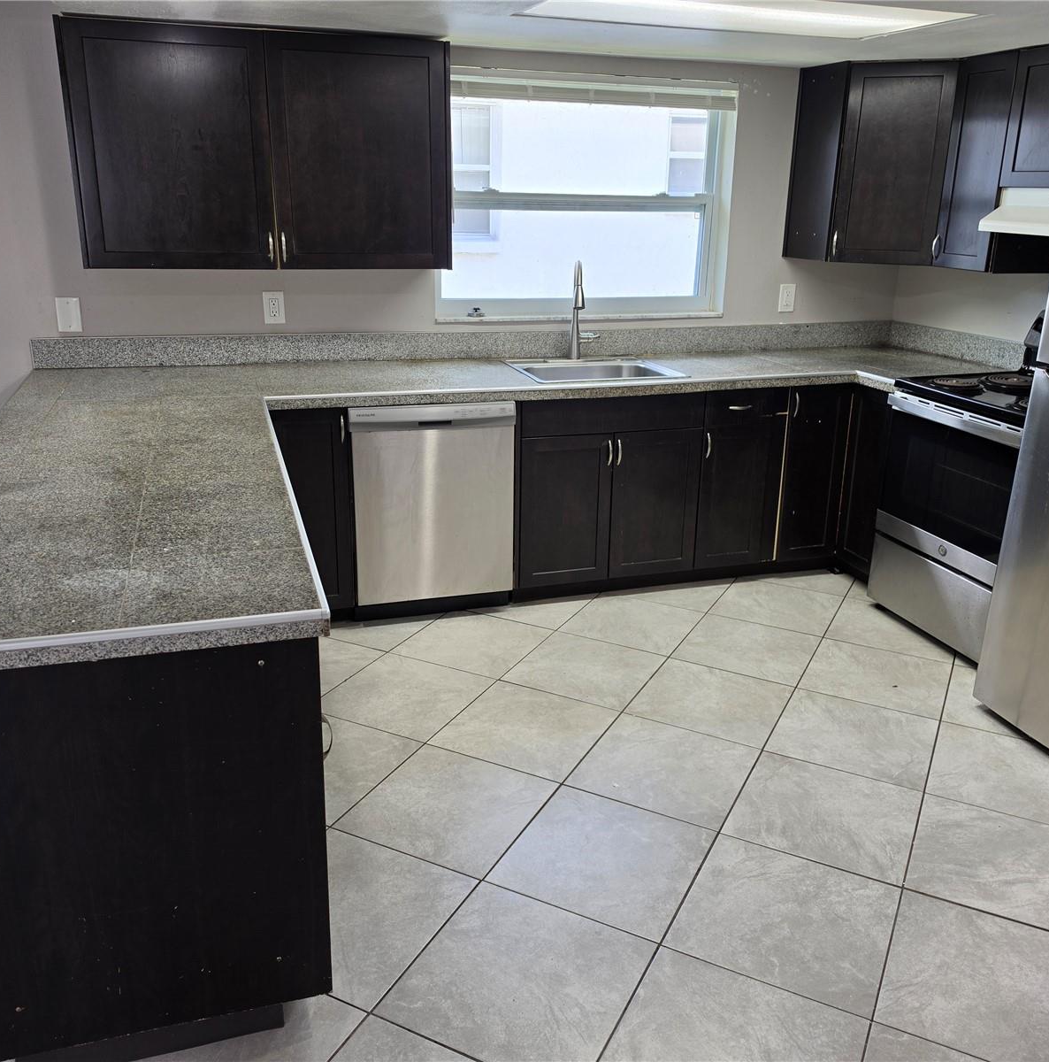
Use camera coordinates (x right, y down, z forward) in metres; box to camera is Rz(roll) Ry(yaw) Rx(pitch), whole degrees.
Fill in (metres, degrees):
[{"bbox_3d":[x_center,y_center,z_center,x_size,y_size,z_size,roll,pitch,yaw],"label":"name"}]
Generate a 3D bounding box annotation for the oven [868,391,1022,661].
[{"bbox_3d":[1.806,-0.036,3.494,0.662,0.869,0.762,-5,20,-17],"label":"oven"}]

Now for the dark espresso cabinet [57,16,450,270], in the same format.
[{"bbox_3d":[-0.911,-1.337,3.350,1.248,0.752,0.325,-5,20,-17],"label":"dark espresso cabinet"}]

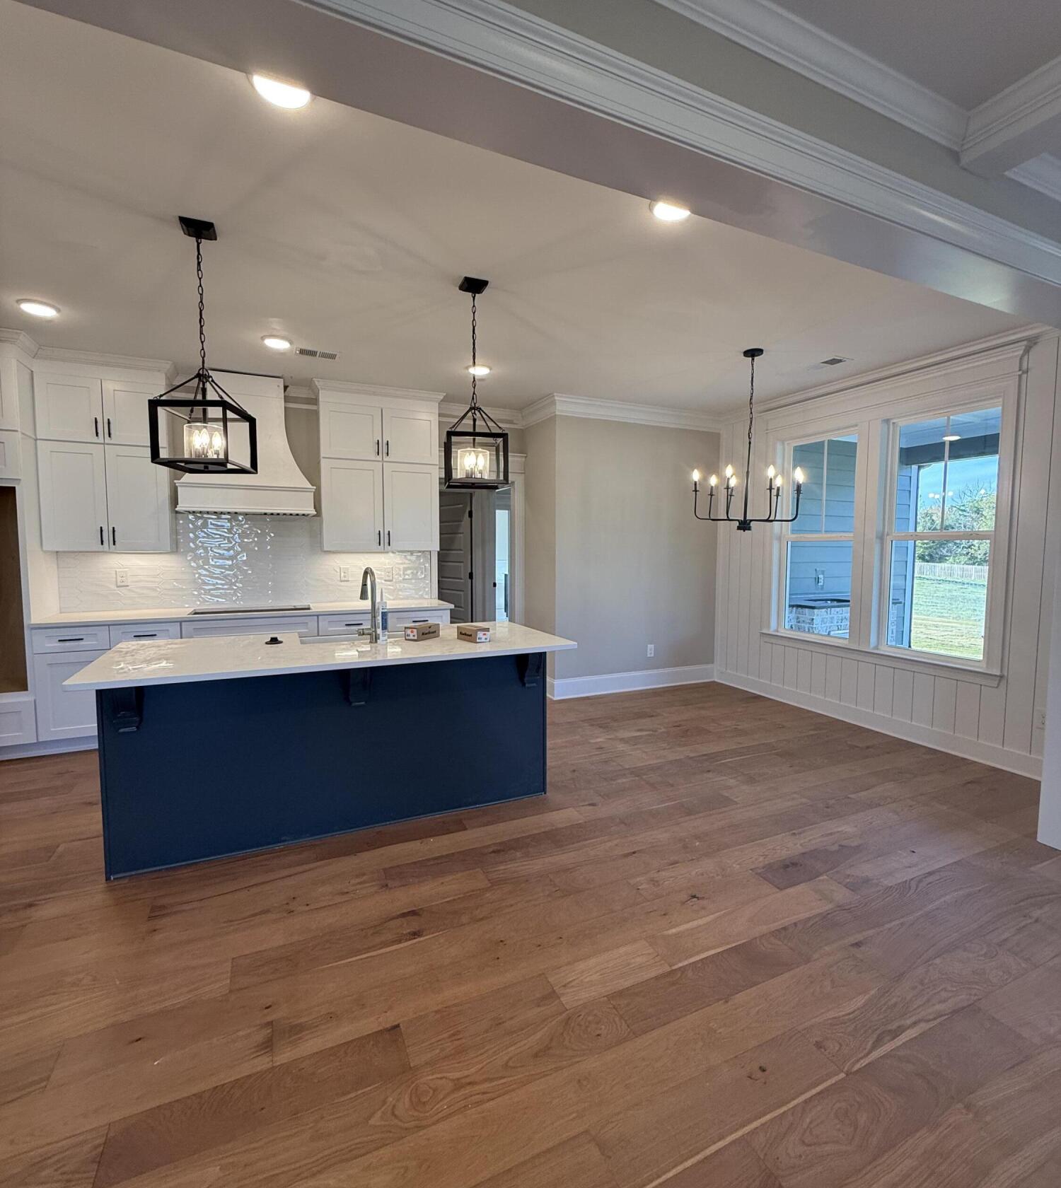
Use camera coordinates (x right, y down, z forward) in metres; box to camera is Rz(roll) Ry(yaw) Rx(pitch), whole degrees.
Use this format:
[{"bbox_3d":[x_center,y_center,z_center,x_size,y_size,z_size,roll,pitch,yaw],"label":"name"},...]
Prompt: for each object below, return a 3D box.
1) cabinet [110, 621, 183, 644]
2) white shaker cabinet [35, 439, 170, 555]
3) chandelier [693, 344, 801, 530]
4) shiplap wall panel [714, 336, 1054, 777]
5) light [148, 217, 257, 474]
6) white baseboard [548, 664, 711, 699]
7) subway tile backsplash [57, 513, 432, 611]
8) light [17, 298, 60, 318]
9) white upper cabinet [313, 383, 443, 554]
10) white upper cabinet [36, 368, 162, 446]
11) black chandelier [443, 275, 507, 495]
[{"bbox_3d":[-2.831,0.616,4.333,0.427,0.878,0.604,-2,5,-25],"label":"cabinet"},{"bbox_3d":[-3.084,-0.693,4.223,0.763,0.761,0.330,-2,5,-25],"label":"white shaker cabinet"},{"bbox_3d":[1.514,-1.033,3.907,0.720,1.206,0.720,-2,5,-25],"label":"chandelier"},{"bbox_3d":[2.587,-0.278,4.612,0.090,2.650,3.020,-2,5,-25],"label":"shiplap wall panel"},{"bbox_3d":[-1.384,-1.034,2.421,0.300,1.007,0.300,0,5,-4],"label":"light"},{"bbox_3d":[1.088,0.866,5.696,1.906,0.182,0.025,-2,5,-25],"label":"white baseboard"},{"bbox_3d":[-2.242,-0.286,4.867,2.845,0.770,0.030,-2,5,-25],"label":"subway tile backsplash"},{"bbox_3d":[-2.748,-1.592,3.201,0.190,0.022,0.190,-2,5,-25],"label":"light"},{"bbox_3d":[-1.308,-1.055,4.992,1.065,1.367,0.375,-2,5,-25],"label":"white upper cabinet"},{"bbox_3d":[-3.087,-1.308,4.194,0.773,0.465,0.342,-2,5,-25],"label":"white upper cabinet"},{"bbox_3d":[-0.285,-1.066,2.942,0.300,1.022,0.300,-1,5,-14],"label":"black chandelier"}]

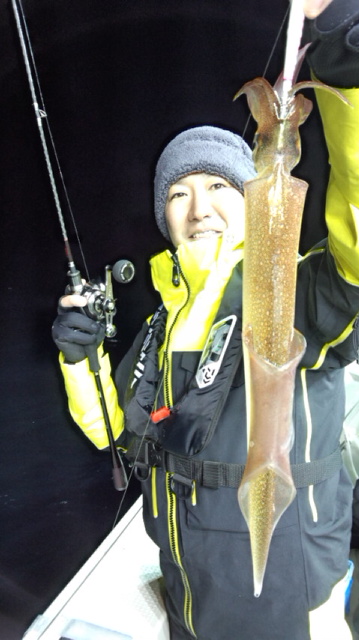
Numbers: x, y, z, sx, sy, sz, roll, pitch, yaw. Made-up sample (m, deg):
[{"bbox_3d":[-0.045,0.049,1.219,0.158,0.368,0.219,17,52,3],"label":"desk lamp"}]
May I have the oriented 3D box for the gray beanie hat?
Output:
[{"bbox_3d":[0.050,-0.245,0.860,0.195,0.190,0.230,-10,4,17],"label":"gray beanie hat"}]

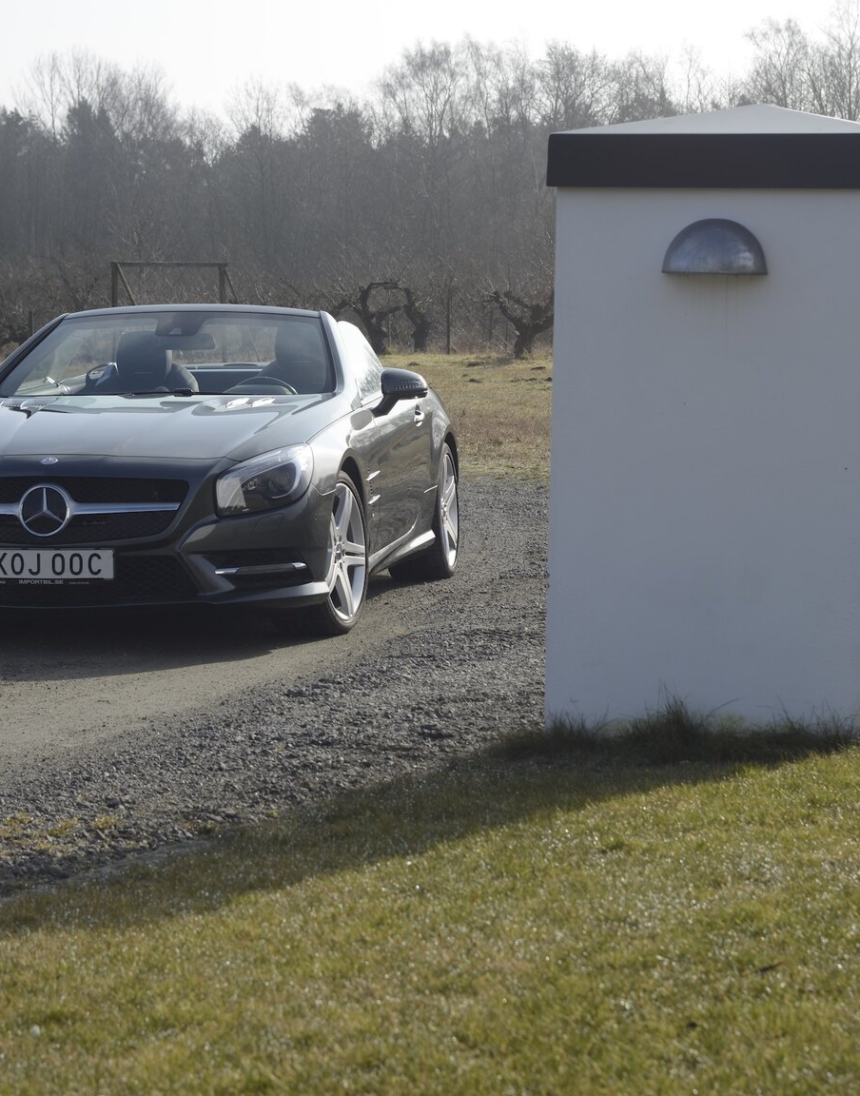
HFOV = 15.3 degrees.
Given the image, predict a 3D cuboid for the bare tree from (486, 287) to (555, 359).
[{"bbox_3d":[2.210,-5.035,71.000,1.950,1.680,1.700,0,4,0],"label":"bare tree"}]

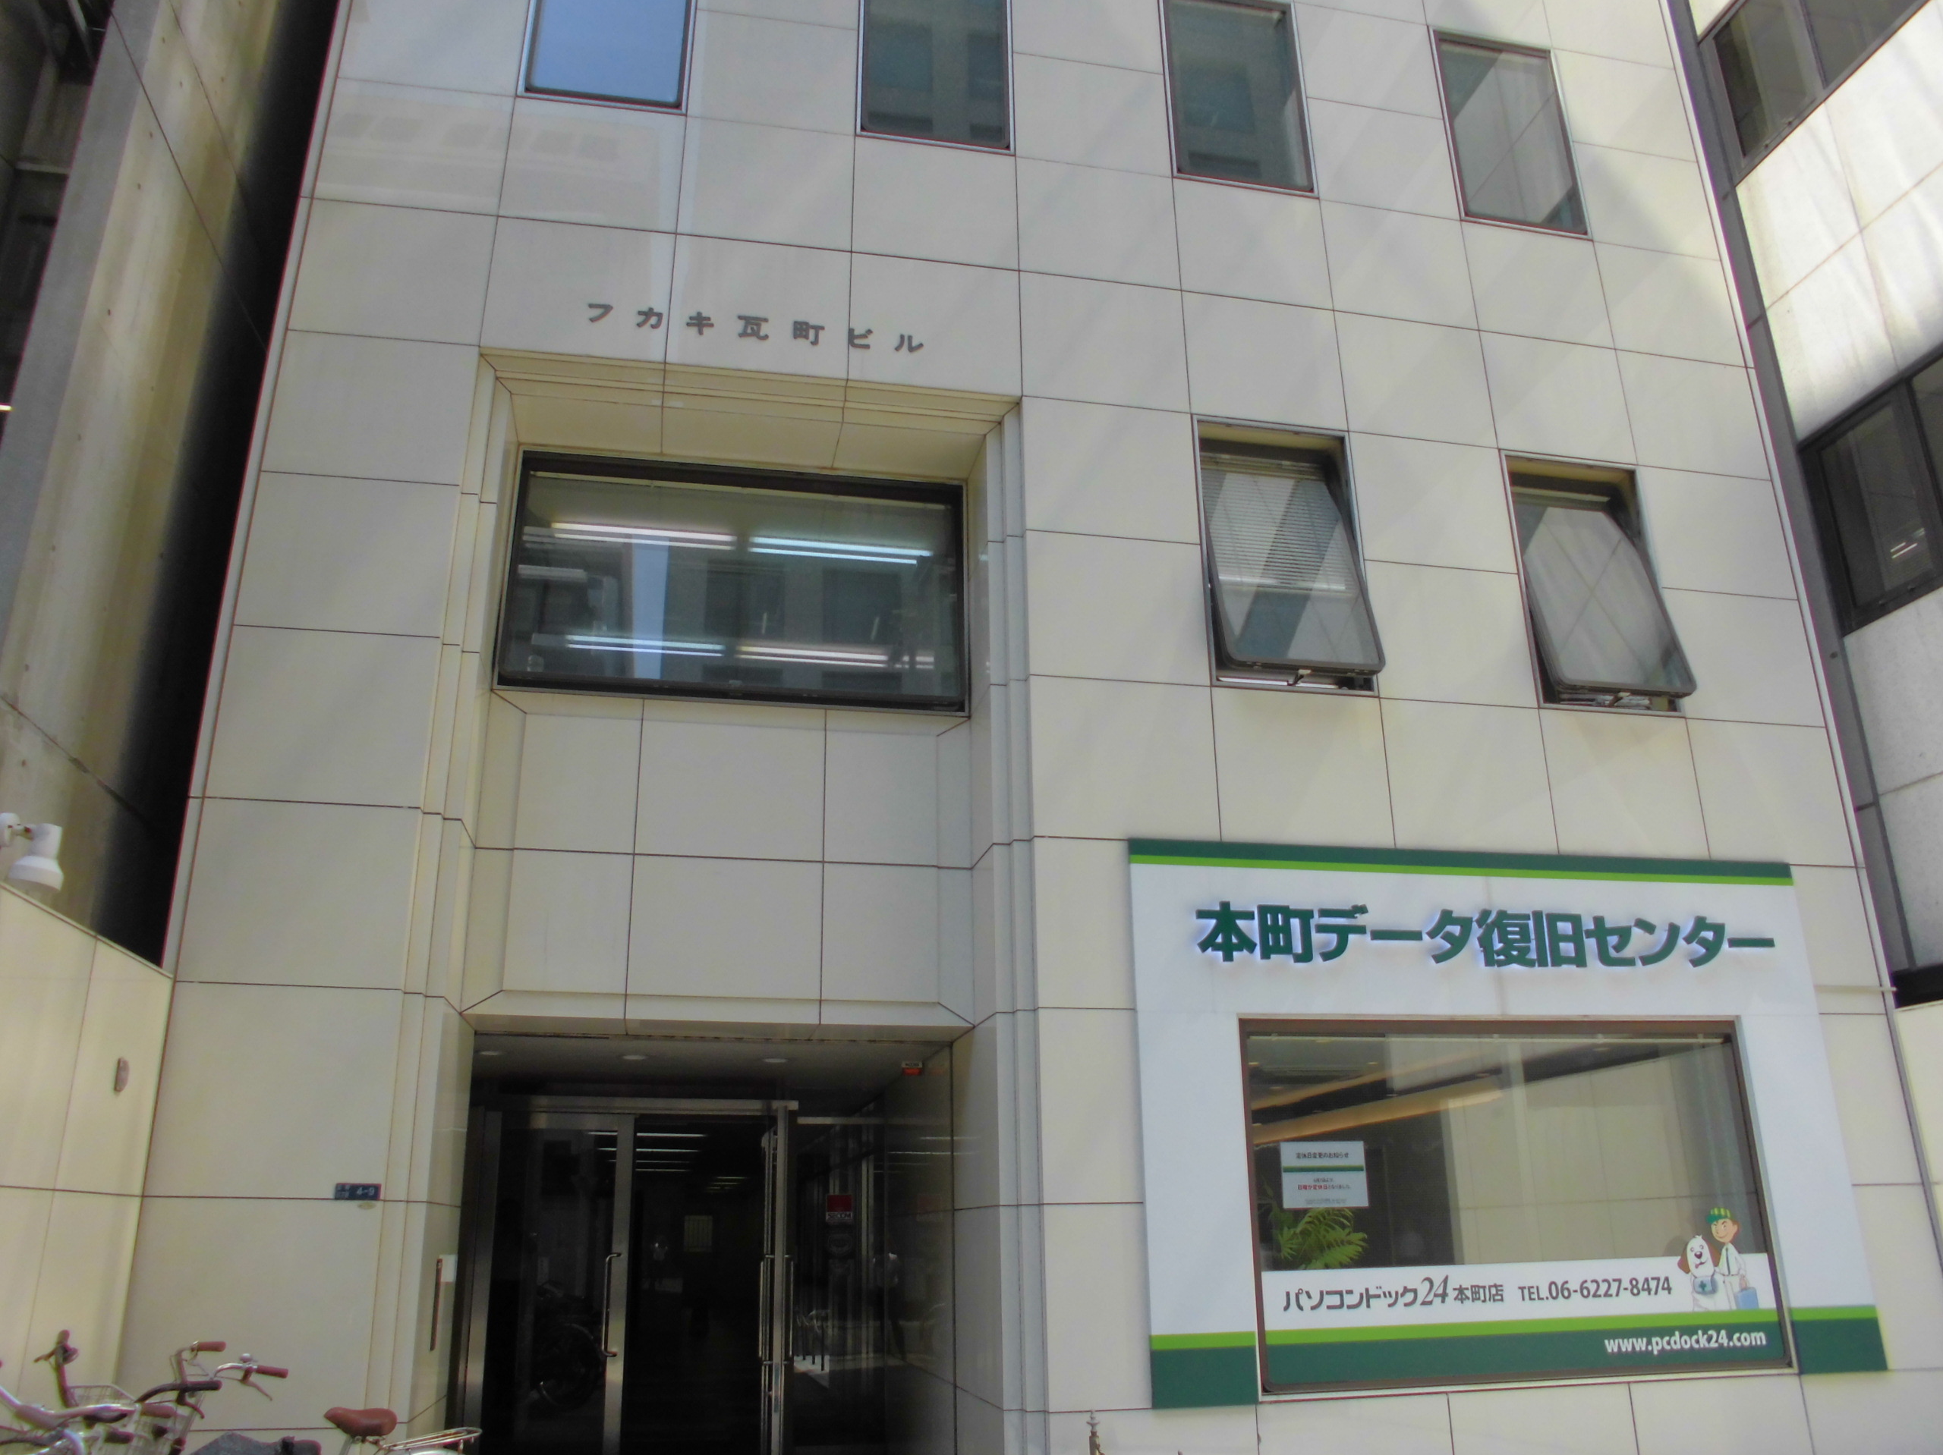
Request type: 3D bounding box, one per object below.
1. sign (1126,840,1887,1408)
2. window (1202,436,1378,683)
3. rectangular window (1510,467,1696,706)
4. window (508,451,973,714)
[{"bbox_3d":[2.640,1.859,7.049,3.826,2.579,0.066,3,-20,-11],"label":"sign"},{"bbox_3d":[1.684,-0.926,7.897,0.915,1.512,0.245,3,-20,-11],"label":"window"},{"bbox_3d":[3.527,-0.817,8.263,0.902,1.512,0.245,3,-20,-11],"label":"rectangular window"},{"bbox_3d":[-1.256,-0.798,8.040,2.500,1.412,0.119,3,-20,-11],"label":"window"}]

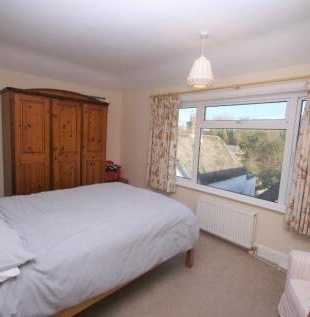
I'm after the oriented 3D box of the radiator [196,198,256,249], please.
[{"bbox_3d":[0.972,0.887,2.802,0.808,0.465,0.090,9,9,42],"label":"radiator"}]

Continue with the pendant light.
[{"bbox_3d":[0.509,-1.049,2.114,0.287,0.566,0.287,9,9,42],"label":"pendant light"}]

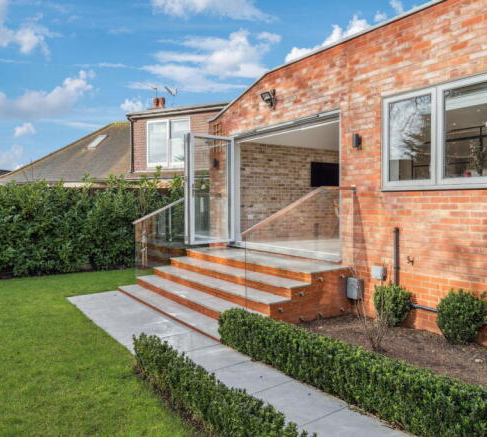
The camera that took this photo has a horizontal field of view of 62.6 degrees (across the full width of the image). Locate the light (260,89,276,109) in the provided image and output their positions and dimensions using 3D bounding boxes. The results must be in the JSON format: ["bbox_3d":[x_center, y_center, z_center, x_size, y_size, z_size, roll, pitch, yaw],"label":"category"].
[{"bbox_3d":[0.437,-2.032,6.769,0.200,0.280,0.240,-2,3,-36],"label":"light"}]

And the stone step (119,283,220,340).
[{"bbox_3d":[-1.086,1.331,5.897,0.370,0.075,3.420,-2,3,-36],"label":"stone step"}]

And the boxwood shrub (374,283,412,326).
[{"bbox_3d":[1.795,1.043,4.824,0.450,0.520,0.450,-2,3,-36],"label":"boxwood shrub"}]

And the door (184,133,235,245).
[{"bbox_3d":[-0.633,-0.534,7.642,0.970,2.000,0.200,-2,3,-36],"label":"door"}]

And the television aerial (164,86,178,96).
[{"bbox_3d":[-2.788,-4.910,15.500,0.350,0.300,0.850,0,2,18],"label":"television aerial"}]

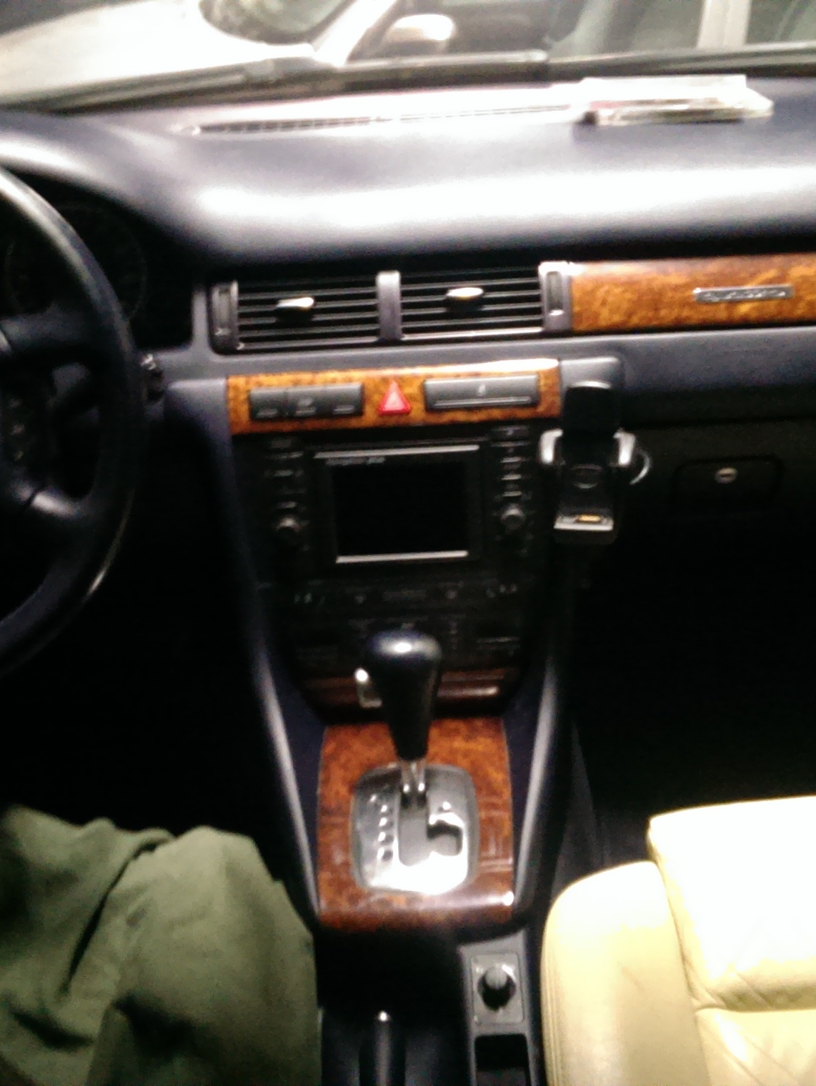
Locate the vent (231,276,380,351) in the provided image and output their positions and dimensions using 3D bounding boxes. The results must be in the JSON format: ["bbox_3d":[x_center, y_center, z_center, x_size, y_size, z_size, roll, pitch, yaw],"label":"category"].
[{"bbox_3d":[-0.076,-0.171,1.055,0.114,0.052,0.035,-3,16,0],"label":"vent"}]

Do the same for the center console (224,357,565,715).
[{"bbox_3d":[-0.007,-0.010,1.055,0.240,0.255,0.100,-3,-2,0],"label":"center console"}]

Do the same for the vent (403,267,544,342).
[{"bbox_3d":[0.047,-0.176,1.055,0.107,0.051,0.035,-3,16,0],"label":"vent"}]

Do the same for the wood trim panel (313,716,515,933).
[{"bbox_3d":[0.004,0.185,0.945,0.128,0.028,0.165,-3,38,0],"label":"wood trim panel"}]

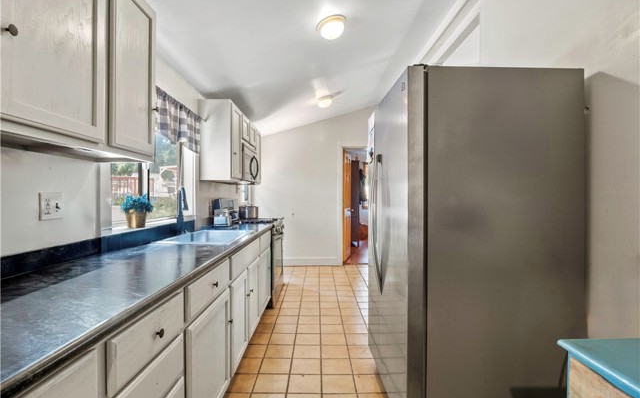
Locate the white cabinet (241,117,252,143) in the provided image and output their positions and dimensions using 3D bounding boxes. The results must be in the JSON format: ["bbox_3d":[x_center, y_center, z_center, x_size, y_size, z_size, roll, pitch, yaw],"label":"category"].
[{"bbox_3d":[-0.965,-0.775,3.350,0.310,0.310,0.370,0,0,0],"label":"white cabinet"}]

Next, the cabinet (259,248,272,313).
[{"bbox_3d":[-0.770,0.775,2.870,0.500,0.550,0.550,0,0,0],"label":"cabinet"}]

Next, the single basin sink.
[{"bbox_3d":[-0.785,0.360,2.160,0.470,0.200,0.810,0,0,0],"label":"single basin sink"}]

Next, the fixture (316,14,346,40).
[{"bbox_3d":[0.100,-1.310,2.310,0.235,0.100,0.235,-15,0,0],"label":"fixture"}]

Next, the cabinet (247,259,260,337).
[{"bbox_3d":[-0.770,0.775,2.355,0.500,0.550,0.370,0,0,0],"label":"cabinet"}]

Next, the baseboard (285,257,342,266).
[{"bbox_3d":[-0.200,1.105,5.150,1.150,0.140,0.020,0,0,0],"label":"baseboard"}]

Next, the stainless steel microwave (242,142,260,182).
[{"bbox_3d":[-0.945,-0.400,3.540,0.360,0.410,0.760,0,0,0],"label":"stainless steel microwave"}]

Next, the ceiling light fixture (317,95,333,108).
[{"bbox_3d":[0.090,-1.310,4.050,0.230,0.105,0.230,-15,0,0],"label":"ceiling light fixture"}]

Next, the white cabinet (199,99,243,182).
[{"bbox_3d":[-0.965,-0.550,2.960,0.315,0.760,0.400,0,0,0],"label":"white cabinet"}]

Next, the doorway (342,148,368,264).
[{"bbox_3d":[0.770,0.140,5.200,0.760,2.060,0.130,0,0,0],"label":"doorway"}]

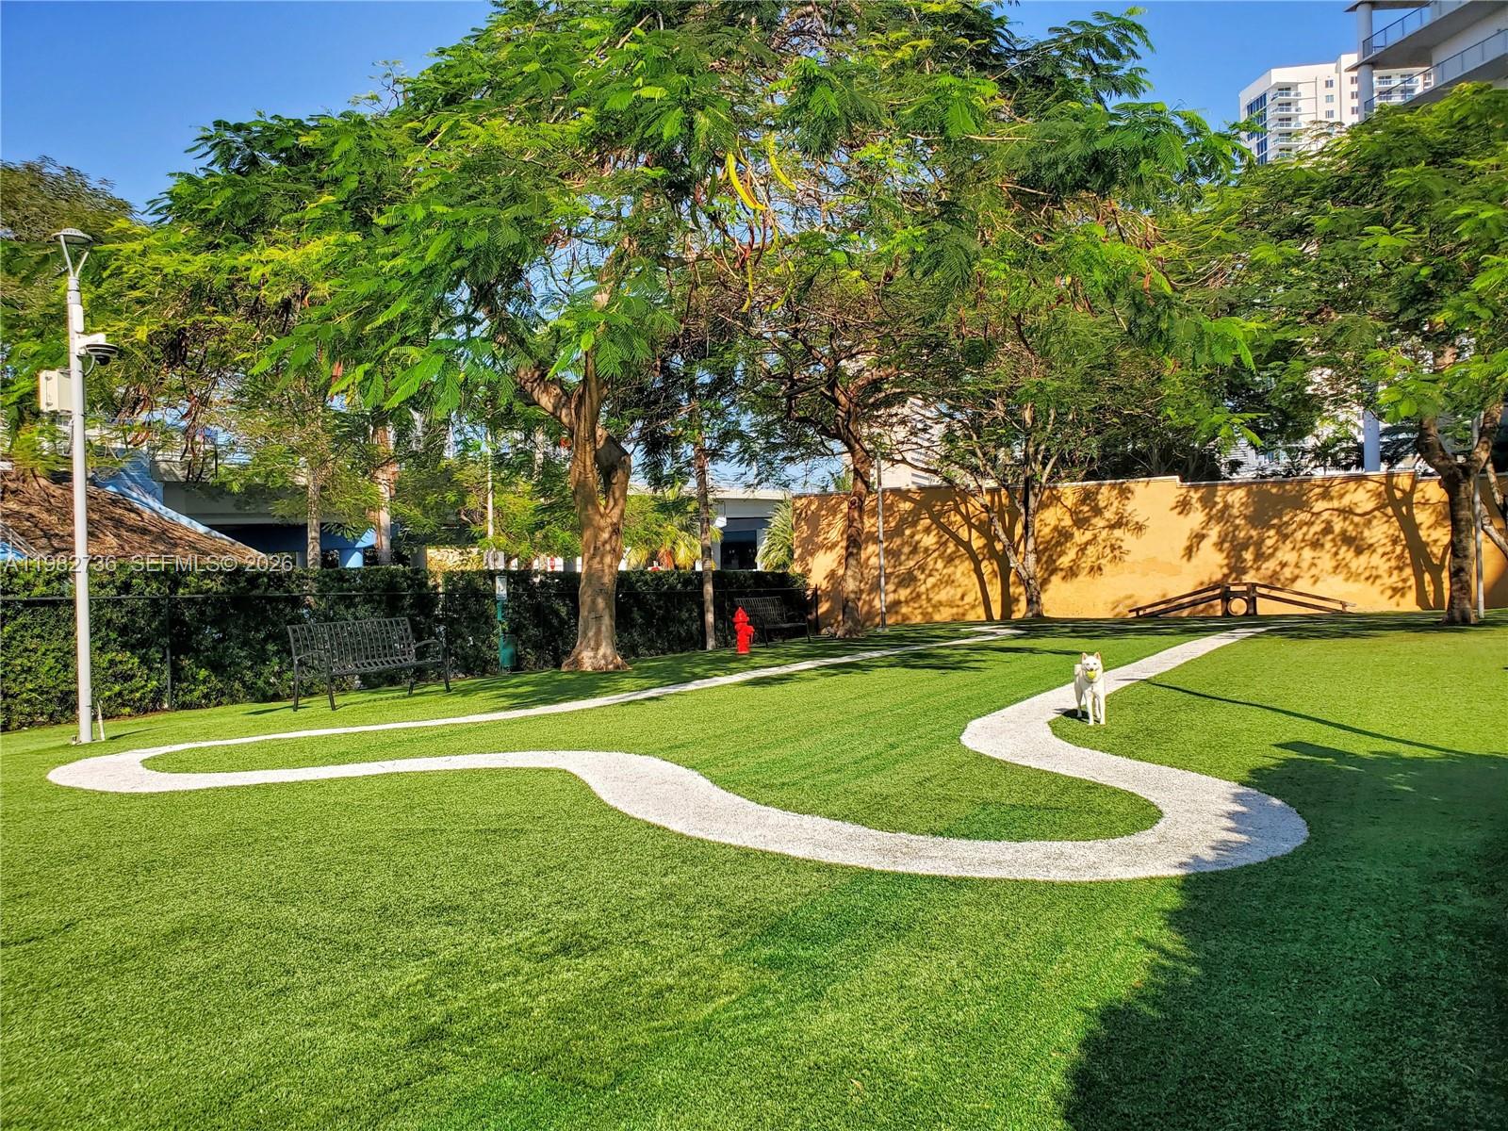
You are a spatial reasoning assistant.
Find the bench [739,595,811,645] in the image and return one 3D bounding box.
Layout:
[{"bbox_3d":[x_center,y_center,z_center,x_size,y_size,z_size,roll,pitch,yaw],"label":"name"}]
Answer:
[{"bbox_3d":[0.395,1.061,21.403,0.660,0.910,1.840,-2,-1,28],"label":"bench"}]

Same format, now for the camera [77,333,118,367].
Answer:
[{"bbox_3d":[-5.684,-1.872,9.810,0.350,0.270,0.240,-2,-1,14],"label":"camera"}]

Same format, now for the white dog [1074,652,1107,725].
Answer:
[{"bbox_3d":[2.914,1.058,9.780,0.270,0.610,0.680,-1,-1,5],"label":"white dog"}]

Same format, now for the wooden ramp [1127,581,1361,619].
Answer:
[{"bbox_3d":[12.072,0.845,28.000,5.250,0.880,0.800,-1,-1,6],"label":"wooden ramp"}]

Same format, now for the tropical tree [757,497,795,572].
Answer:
[{"bbox_3d":[0.854,-0.226,33.500,1.700,3.700,1.700,-1,-1,0],"label":"tropical tree"}]

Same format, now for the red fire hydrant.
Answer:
[{"bbox_3d":[-0.168,1.094,19.050,0.340,0.790,0.360,-1,-1,-37],"label":"red fire hydrant"}]

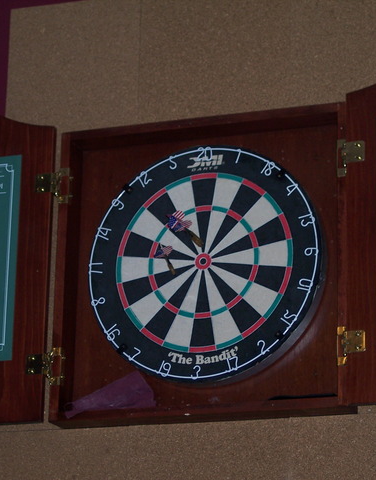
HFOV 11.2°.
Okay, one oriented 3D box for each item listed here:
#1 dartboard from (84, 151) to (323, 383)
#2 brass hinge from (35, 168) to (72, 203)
[{"bbox_3d":[0.034,0.045,3.529,0.453,0.453,0.040,-6,-19,19],"label":"dartboard"},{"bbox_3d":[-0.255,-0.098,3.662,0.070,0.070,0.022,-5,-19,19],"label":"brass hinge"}]

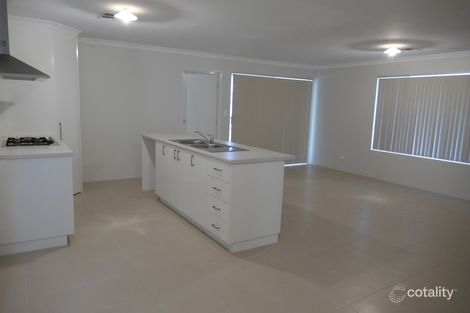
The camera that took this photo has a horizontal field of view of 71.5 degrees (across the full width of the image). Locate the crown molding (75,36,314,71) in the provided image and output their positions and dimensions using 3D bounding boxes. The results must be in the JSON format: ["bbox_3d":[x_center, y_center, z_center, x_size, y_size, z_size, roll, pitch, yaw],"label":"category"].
[{"bbox_3d":[-0.224,-1.991,6.570,5.371,0.085,0.080,-3,10,-32],"label":"crown molding"}]

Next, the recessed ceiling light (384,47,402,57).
[{"bbox_3d":[2.479,-1.640,5.095,0.270,0.140,0.270,-3,10,-32],"label":"recessed ceiling light"}]

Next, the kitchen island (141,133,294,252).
[{"bbox_3d":[-0.450,0.274,4.348,0.777,0.896,2.742,-3,10,-32],"label":"kitchen island"}]

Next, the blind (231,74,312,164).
[{"bbox_3d":[0.908,-0.765,7.546,2.376,2.054,0.100,-3,10,-32],"label":"blind"}]

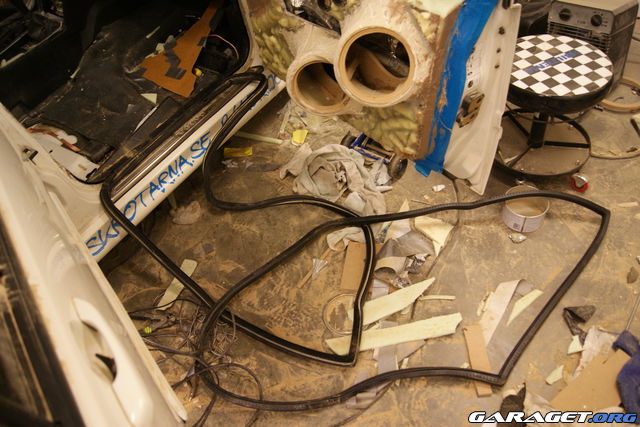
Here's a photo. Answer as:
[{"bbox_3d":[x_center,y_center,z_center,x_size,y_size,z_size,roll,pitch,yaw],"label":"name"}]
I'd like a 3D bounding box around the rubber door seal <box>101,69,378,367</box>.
[{"bbox_3d":[-0.145,-0.034,1.847,1.090,0.350,0.880,29,63,31],"label":"rubber door seal"}]

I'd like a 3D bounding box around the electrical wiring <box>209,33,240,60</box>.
[{"bbox_3d":[-0.450,-0.786,2.260,0.150,0.110,0.120,-21,50,-4],"label":"electrical wiring"}]

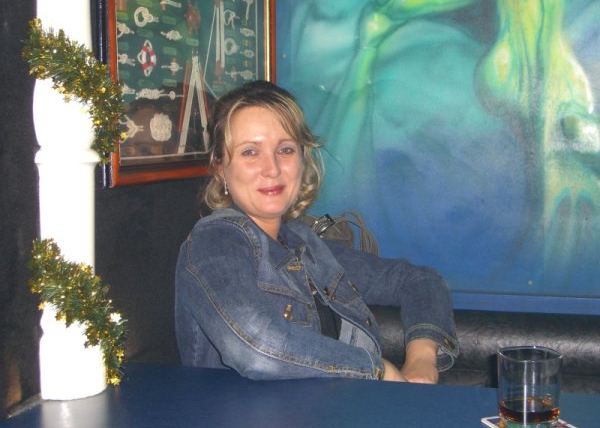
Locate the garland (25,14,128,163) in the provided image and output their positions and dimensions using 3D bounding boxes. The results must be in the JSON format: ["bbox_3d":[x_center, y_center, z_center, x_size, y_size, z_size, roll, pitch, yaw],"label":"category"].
[{"bbox_3d":[-0.307,-0.169,1.339,0.142,0.197,0.140,-2,6,-13],"label":"garland"}]

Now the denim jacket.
[{"bbox_3d":[0.032,0.192,1.616,0.390,0.407,0.460,6,9,44],"label":"denim jacket"}]

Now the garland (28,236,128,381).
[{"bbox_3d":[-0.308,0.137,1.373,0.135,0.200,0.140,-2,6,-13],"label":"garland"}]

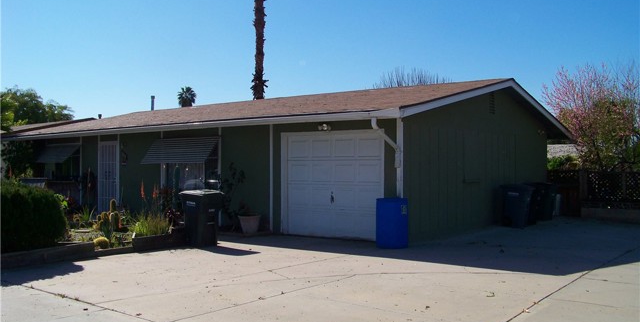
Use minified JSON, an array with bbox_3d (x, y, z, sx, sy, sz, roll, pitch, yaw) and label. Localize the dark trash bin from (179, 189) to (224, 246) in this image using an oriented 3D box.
[{"bbox_3d":[-2.355,1.113,12.150,0.710,1.040,0.610,0,0,36],"label":"dark trash bin"}]

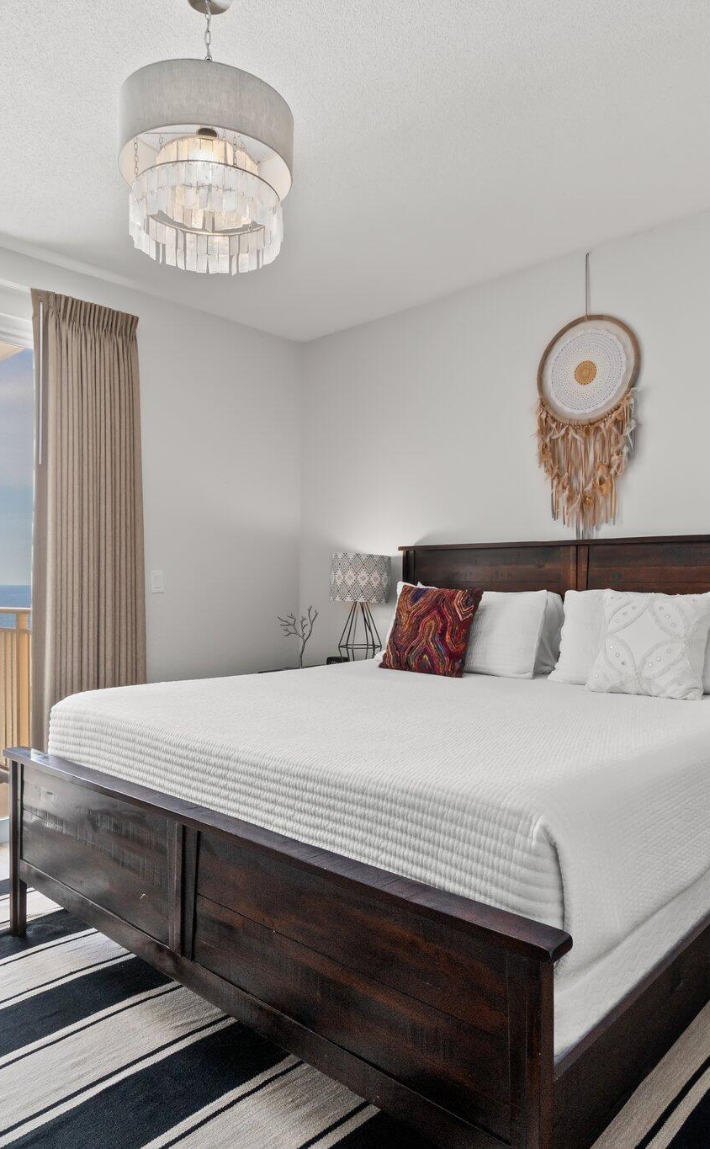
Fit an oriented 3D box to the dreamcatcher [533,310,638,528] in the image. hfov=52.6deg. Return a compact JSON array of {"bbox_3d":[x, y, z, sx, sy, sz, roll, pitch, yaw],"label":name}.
[{"bbox_3d":[1.066,-0.691,3.326,0.495,1.010,0.060,0,0,43],"label":"dreamcatcher"}]

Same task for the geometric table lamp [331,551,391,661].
[{"bbox_3d":[0.032,0.209,3.890,0.330,0.675,0.330,0,0,0],"label":"geometric table lamp"}]

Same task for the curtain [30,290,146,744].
[{"bbox_3d":[-1.287,-0.073,3.544,0.140,2.500,0.600,0,0,43],"label":"curtain"}]

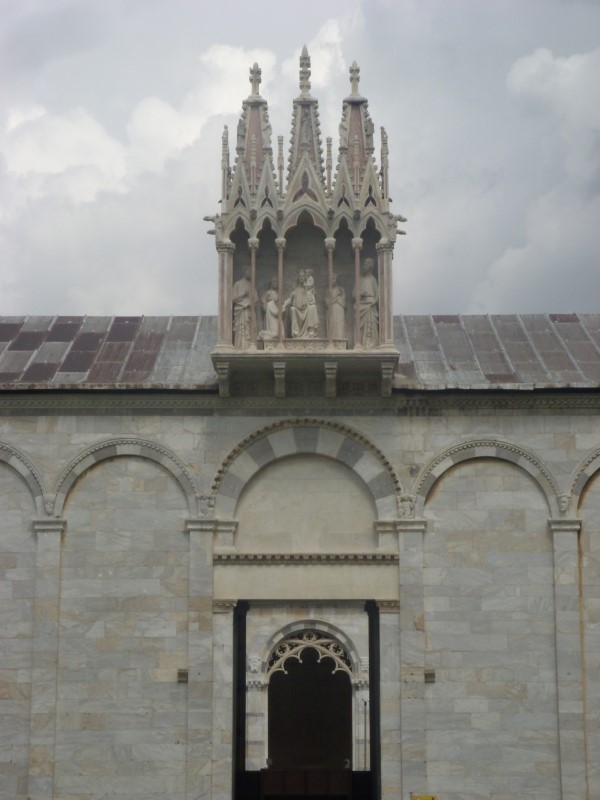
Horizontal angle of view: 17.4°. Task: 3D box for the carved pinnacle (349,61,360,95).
[{"bbox_3d":[1.099,-6.438,39.269,0.220,0.751,0.220,0,-14,0],"label":"carved pinnacle"}]

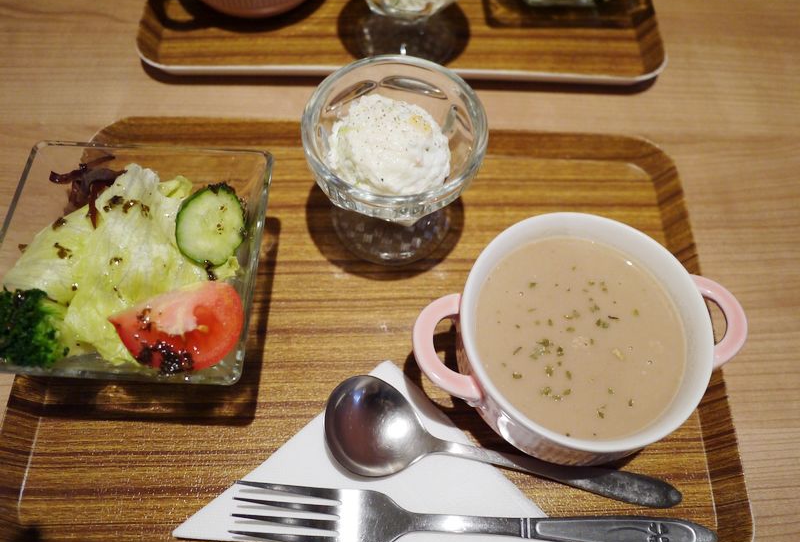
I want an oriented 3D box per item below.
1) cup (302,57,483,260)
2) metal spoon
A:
[{"bbox_3d":[-0.003,-0.048,0.315,0.082,0.072,0.082,1,65,-2],"label":"cup"},{"bbox_3d":[0.046,0.081,0.283,0.161,0.020,0.044,12,65,3],"label":"metal spoon"}]

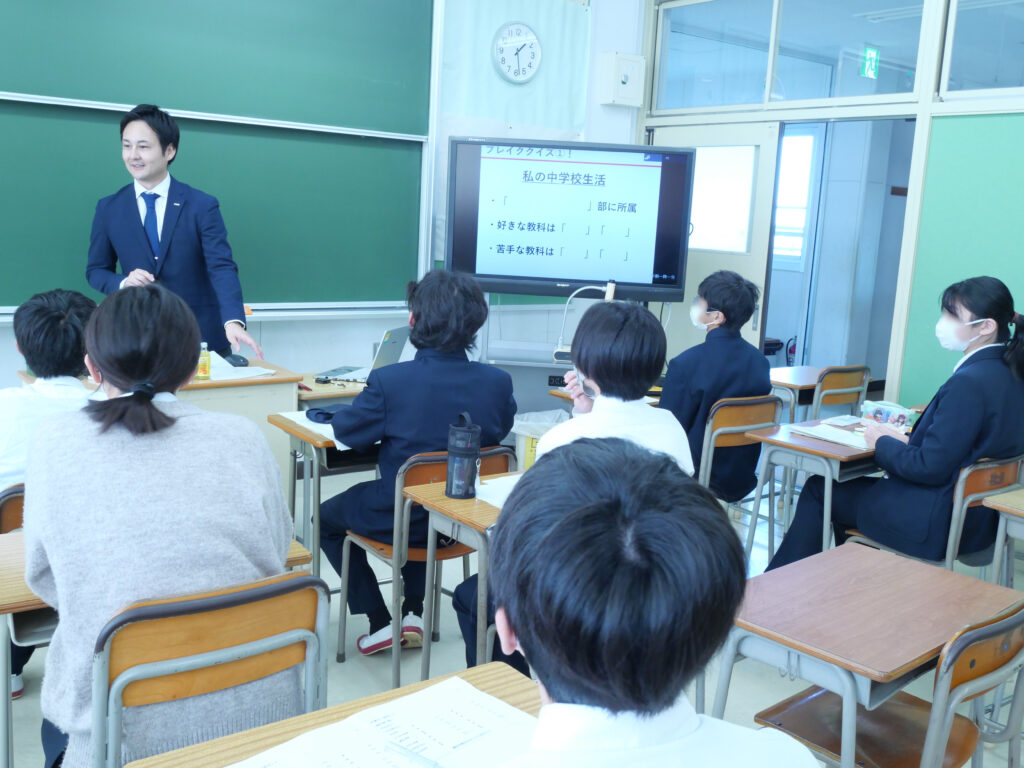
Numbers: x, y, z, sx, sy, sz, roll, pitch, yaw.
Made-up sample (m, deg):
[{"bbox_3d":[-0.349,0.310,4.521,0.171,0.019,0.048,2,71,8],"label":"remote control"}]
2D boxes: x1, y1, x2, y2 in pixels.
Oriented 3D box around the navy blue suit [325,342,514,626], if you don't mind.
[{"bbox_3d":[-0.309,0.322,2.858,0.520,0.920,0.580,-4,12,-33],"label":"navy blue suit"}]

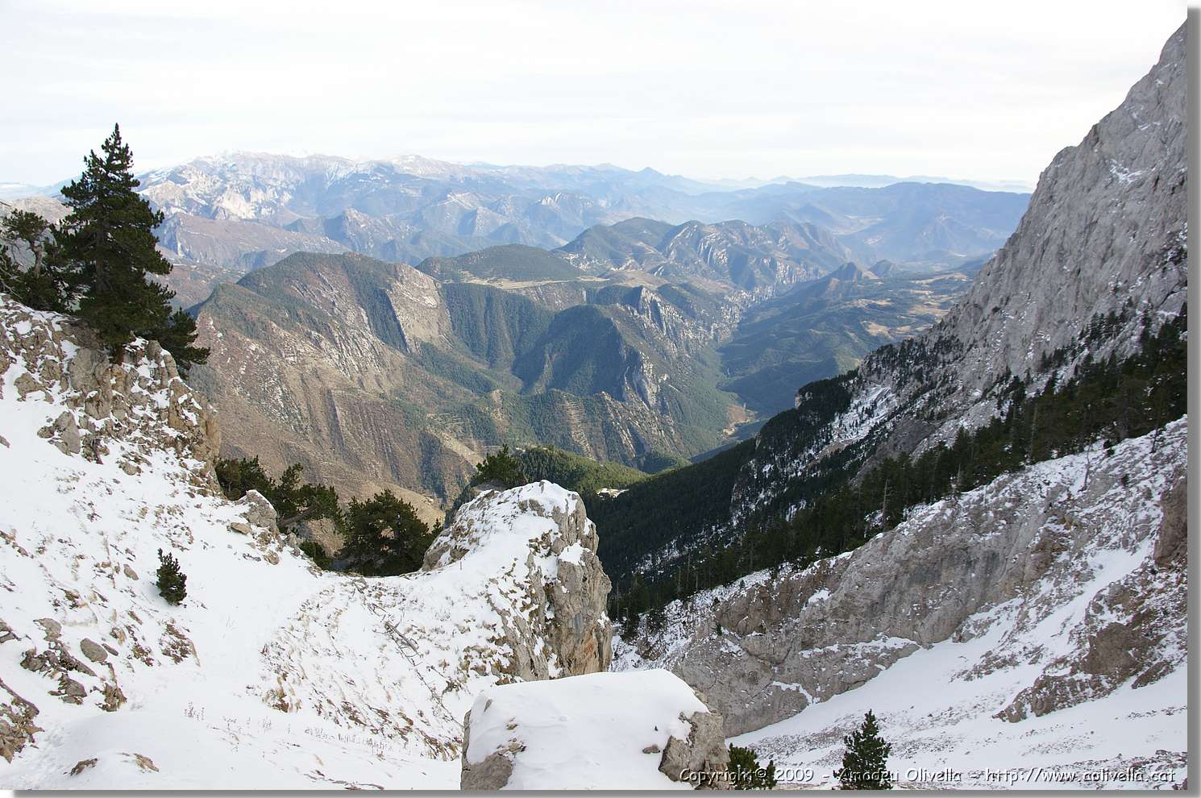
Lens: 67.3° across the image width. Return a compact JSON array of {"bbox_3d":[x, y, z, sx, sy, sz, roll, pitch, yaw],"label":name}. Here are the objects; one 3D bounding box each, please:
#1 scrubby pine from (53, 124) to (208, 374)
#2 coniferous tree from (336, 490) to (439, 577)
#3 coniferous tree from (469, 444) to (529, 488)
[{"bbox_3d":[-14.116,-4.443,27.000,4.468,7.245,4.021,0,14,0],"label":"scrubby pine"},{"bbox_3d":[-7.818,5.045,33.000,3.802,3.551,3.422,0,14,0],"label":"coniferous tree"},{"bbox_3d":[-4.470,3.185,40.000,2.639,2.421,2.375,0,14,0],"label":"coniferous tree"}]

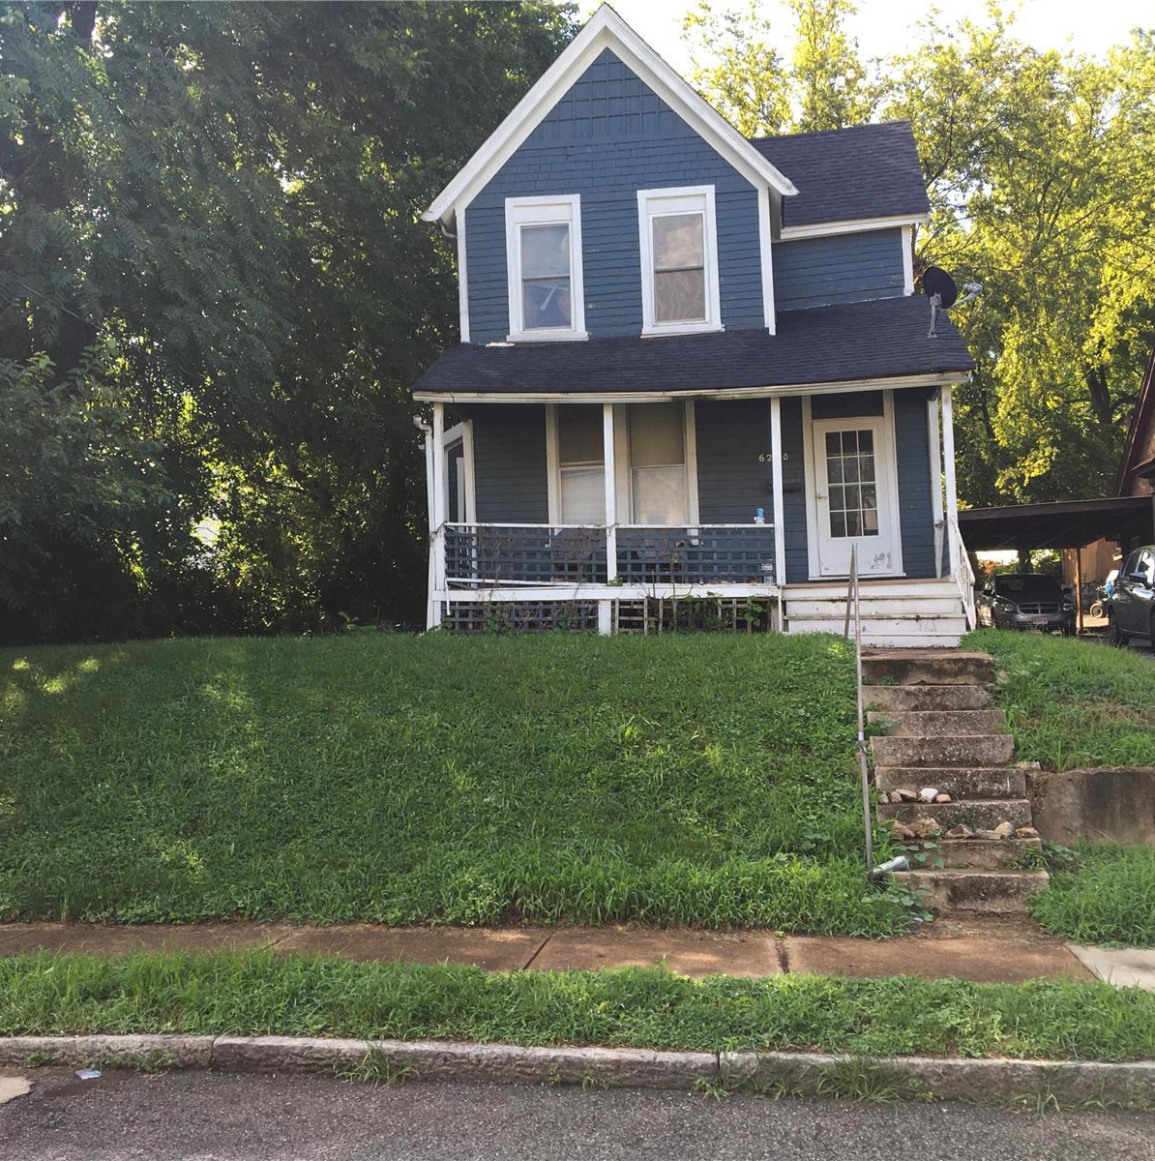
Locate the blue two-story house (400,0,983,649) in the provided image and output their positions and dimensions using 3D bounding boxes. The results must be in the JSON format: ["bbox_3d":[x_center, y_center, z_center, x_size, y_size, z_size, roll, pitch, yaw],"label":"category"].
[{"bbox_3d":[1.723,-3.071,19.796,6.324,8.792,11.000,-2,-6,6],"label":"blue two-story house"}]

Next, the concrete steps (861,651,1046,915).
[{"bbox_3d":[2.434,1.273,8.755,0.930,1.538,1.880,-2,-6,6],"label":"concrete steps"}]

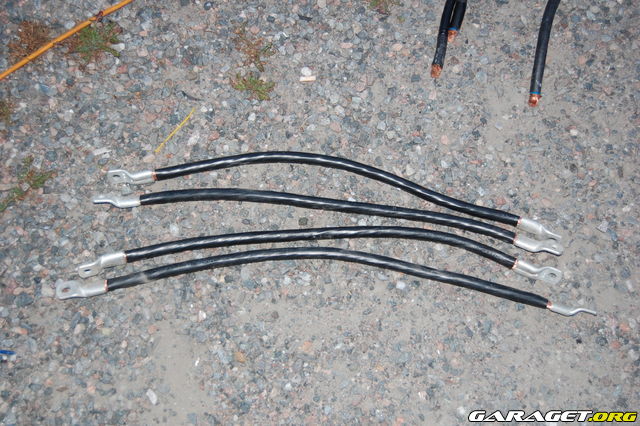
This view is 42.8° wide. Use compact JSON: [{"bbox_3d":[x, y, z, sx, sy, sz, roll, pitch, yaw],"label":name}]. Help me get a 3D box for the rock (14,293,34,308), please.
[{"bbox_3d":[-0.390,0.116,1.079,0.026,0.011,0.019,0,64,0],"label":"rock"}]

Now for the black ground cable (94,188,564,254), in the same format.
[{"bbox_3d":[0.009,0.001,1.129,0.649,0.019,0.051,6,64,3],"label":"black ground cable"}]

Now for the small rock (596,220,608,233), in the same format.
[{"bbox_3d":[0.390,0.019,1.127,0.017,0.009,0.015,0,64,0],"label":"small rock"}]

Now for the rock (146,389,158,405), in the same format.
[{"bbox_3d":[-0.210,0.230,1.024,0.012,0.009,0.021,-23,66,-11],"label":"rock"}]

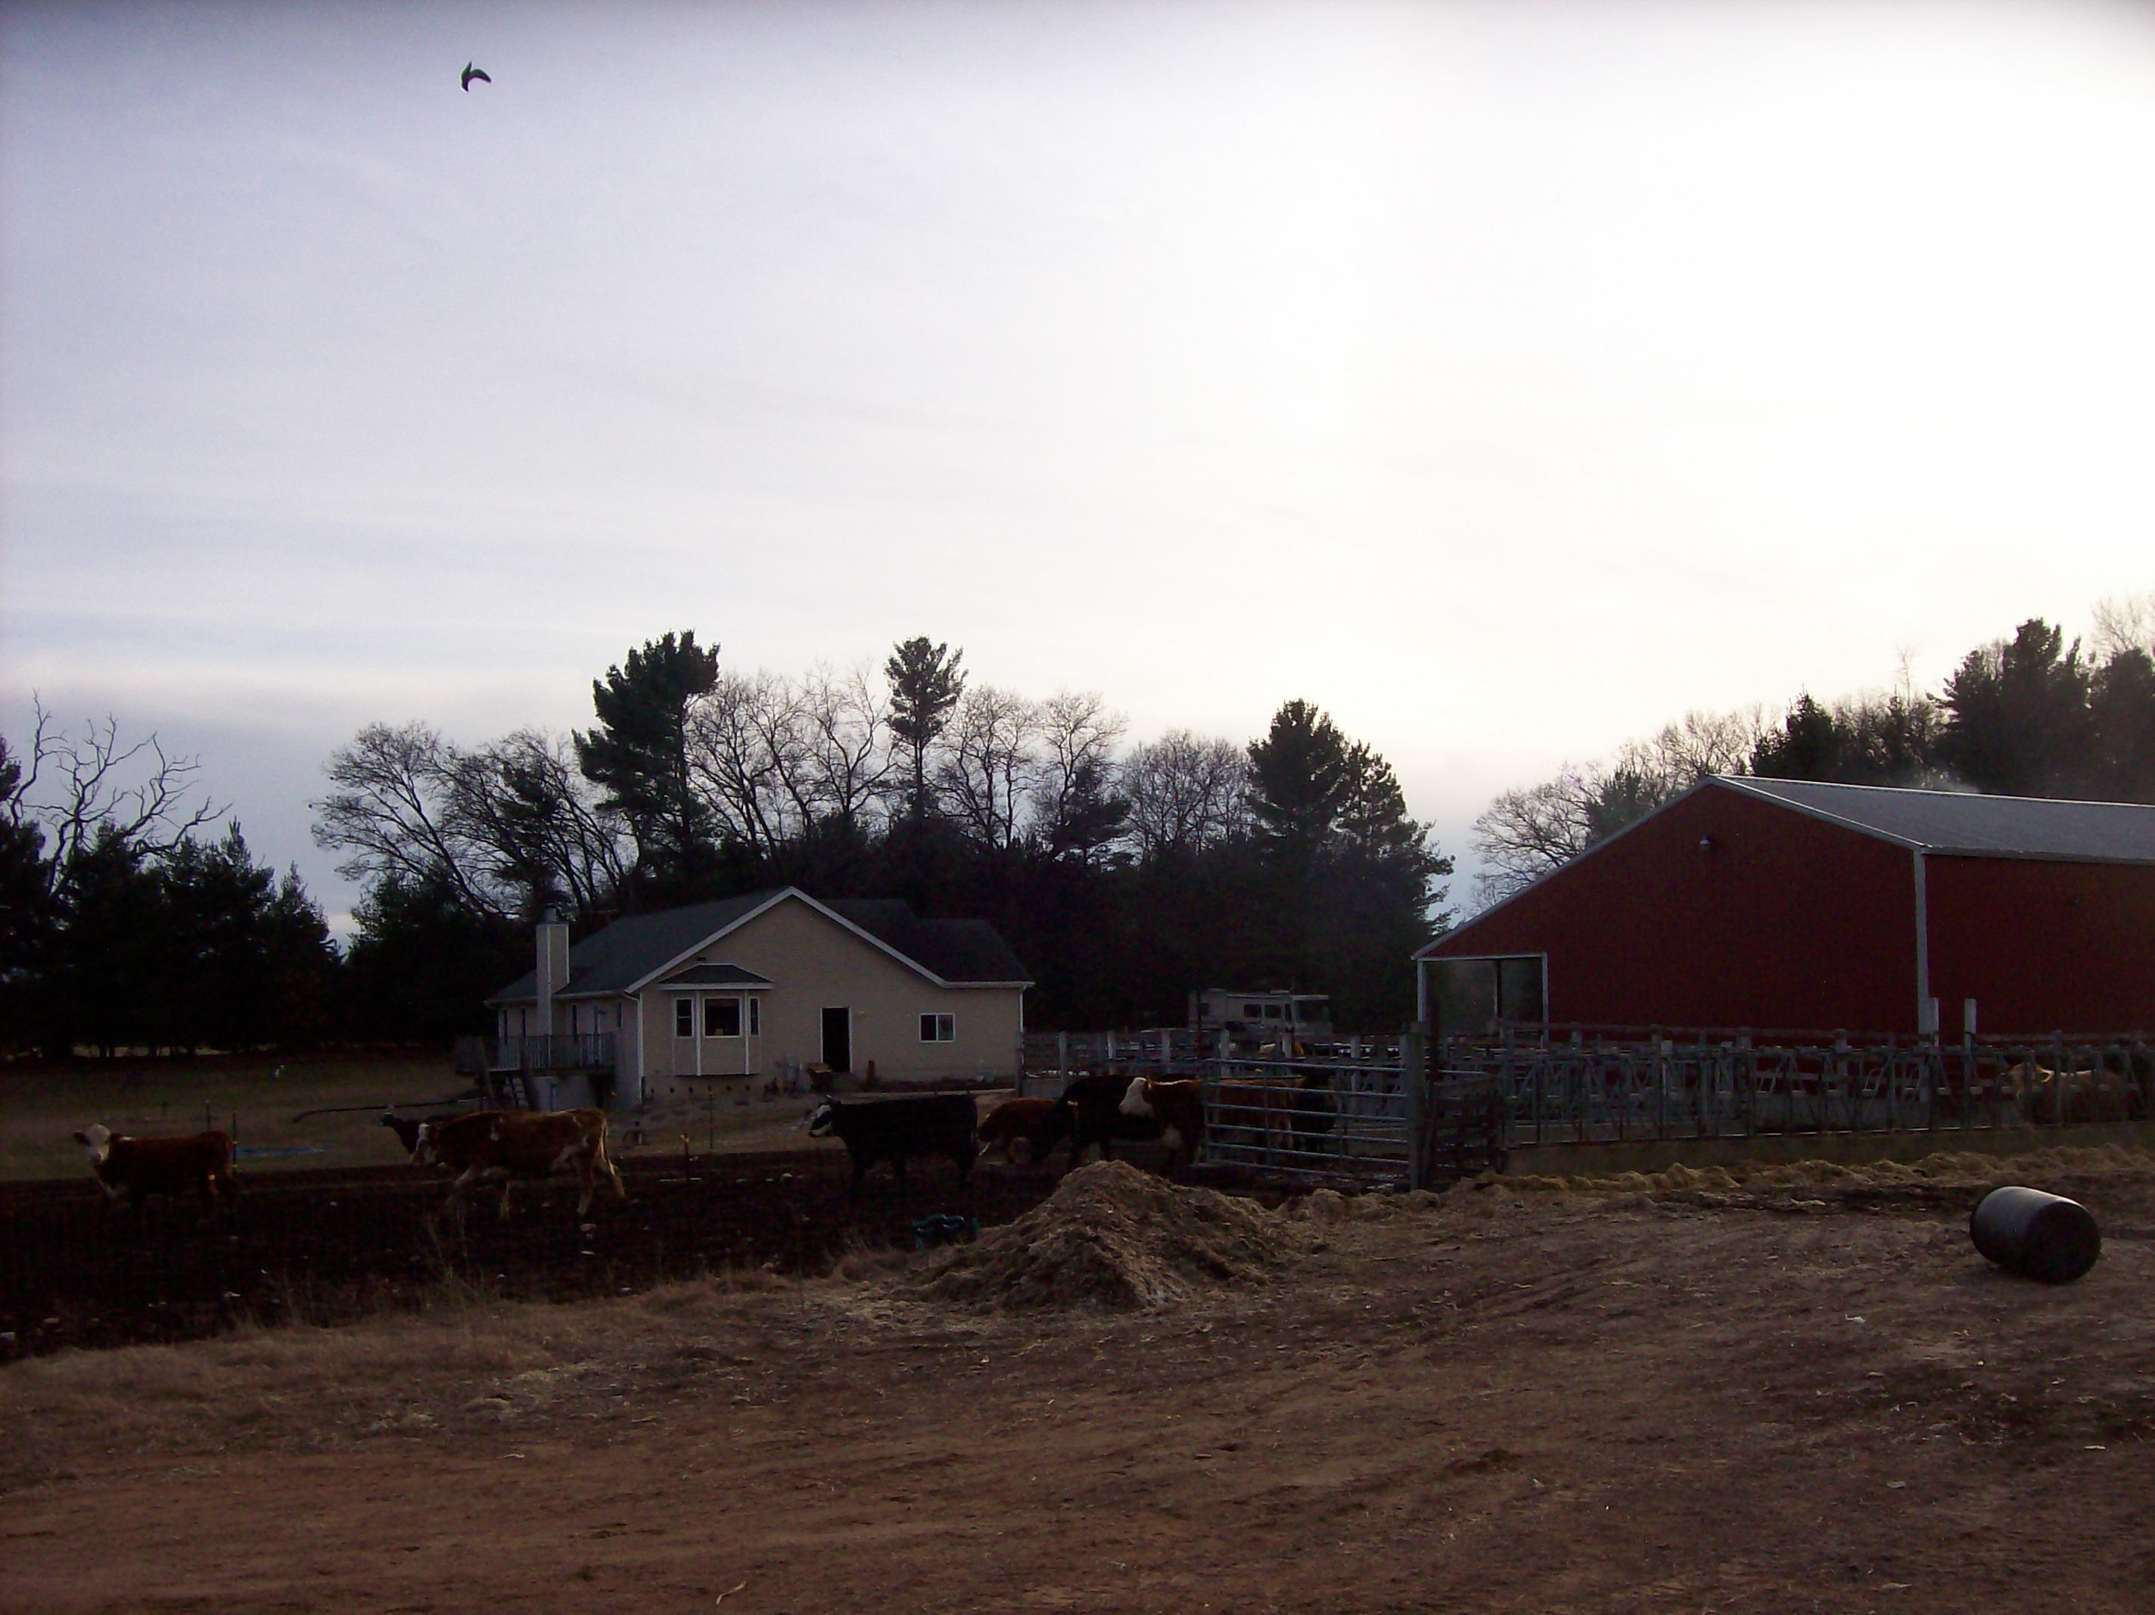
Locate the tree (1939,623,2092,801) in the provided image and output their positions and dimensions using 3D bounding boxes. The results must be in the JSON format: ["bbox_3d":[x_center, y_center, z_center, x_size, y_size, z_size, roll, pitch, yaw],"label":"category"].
[{"bbox_3d":[45.114,1.395,106.366,7.330,20.990,7.000,0,-6,0],"label":"tree"}]

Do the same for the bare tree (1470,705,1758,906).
[{"bbox_3d":[27.322,3.749,112.173,14.820,17.960,10.000,0,-6,0],"label":"bare tree"}]

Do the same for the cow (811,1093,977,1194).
[{"bbox_3d":[-2.389,4.355,29.010,2.150,1.330,0.680,1,-6,-18],"label":"cow"}]

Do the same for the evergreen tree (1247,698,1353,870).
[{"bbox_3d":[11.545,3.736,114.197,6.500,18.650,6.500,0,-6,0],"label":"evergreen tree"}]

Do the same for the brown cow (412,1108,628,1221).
[{"bbox_3d":[-6.496,4.136,26.021,2.380,1.260,0.700,1,-6,-10],"label":"brown cow"}]

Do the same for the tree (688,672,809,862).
[{"bbox_3d":[-16.276,3.070,110.267,6.500,19.630,6.500,0,-6,0],"label":"tree"}]

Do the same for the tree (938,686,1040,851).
[{"bbox_3d":[-4.392,3.406,112.234,5.800,19.170,5.800,0,-6,0],"label":"tree"}]

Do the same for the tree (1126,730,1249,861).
[{"bbox_3d":[5.798,4.674,118.127,6.650,17.670,6.800,0,-6,0],"label":"tree"}]

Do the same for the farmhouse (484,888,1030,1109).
[{"bbox_3d":[-11.957,6.907,80.868,14.100,6.930,19.400,2,-6,-26],"label":"farmhouse"}]

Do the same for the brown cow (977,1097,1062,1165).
[{"bbox_3d":[-0.658,4.976,34.474,1.850,1.030,0.600,1,-6,-12],"label":"brown cow"}]

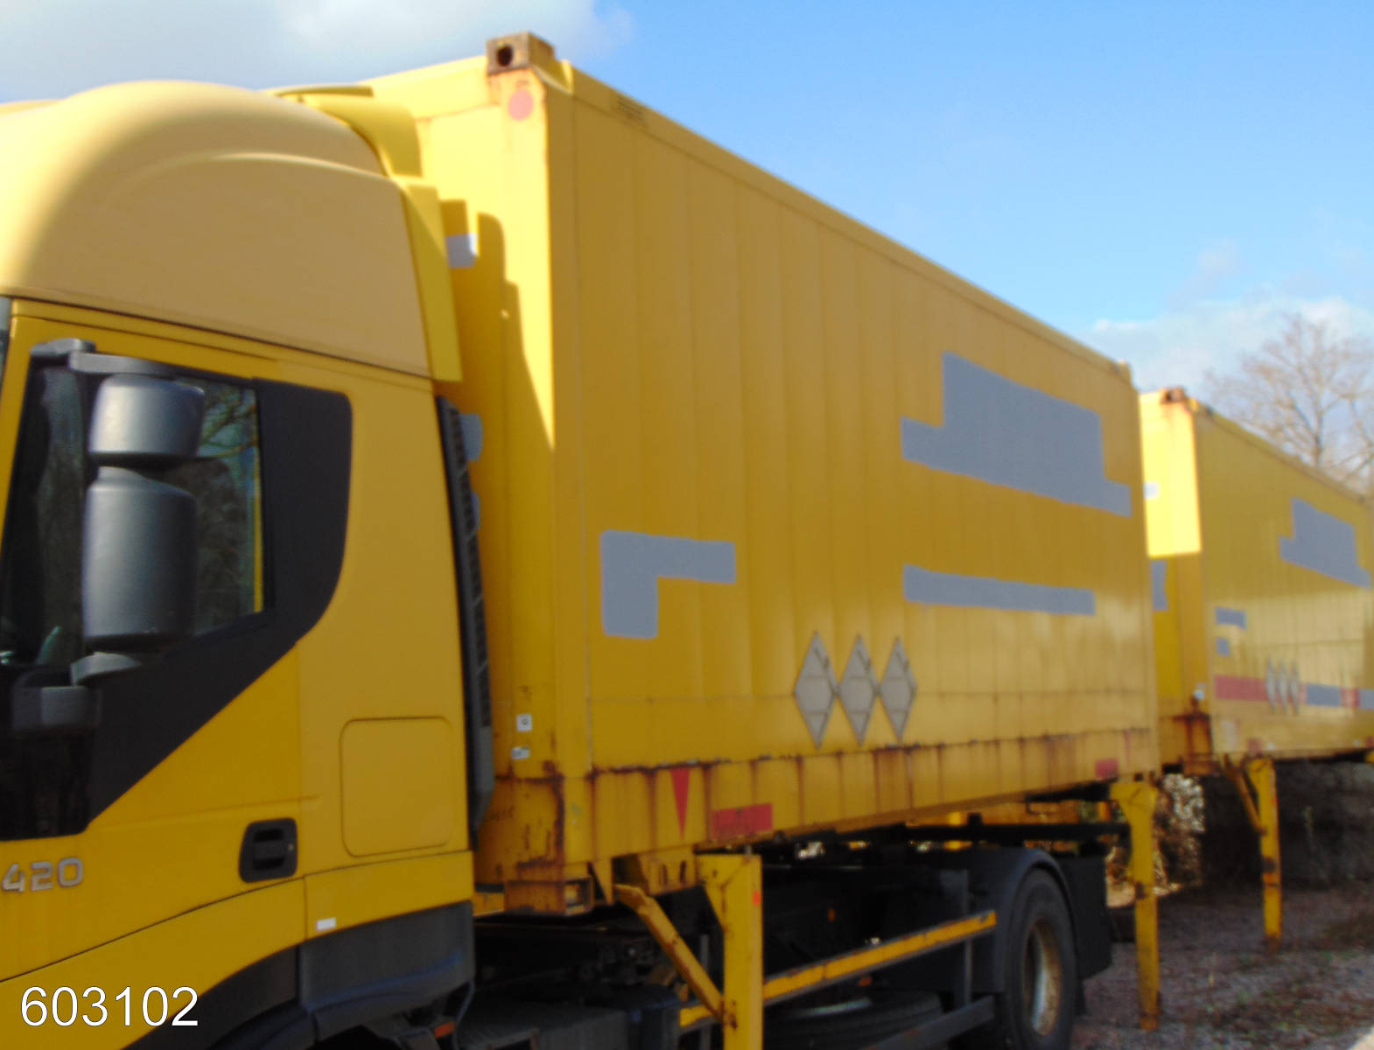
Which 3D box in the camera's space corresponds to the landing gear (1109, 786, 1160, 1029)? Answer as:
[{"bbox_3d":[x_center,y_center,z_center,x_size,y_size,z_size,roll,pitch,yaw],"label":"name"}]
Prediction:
[{"bbox_3d":[2.587,2.190,11.733,0.250,1.400,0.120,-3,-5,27],"label":"landing gear"}]

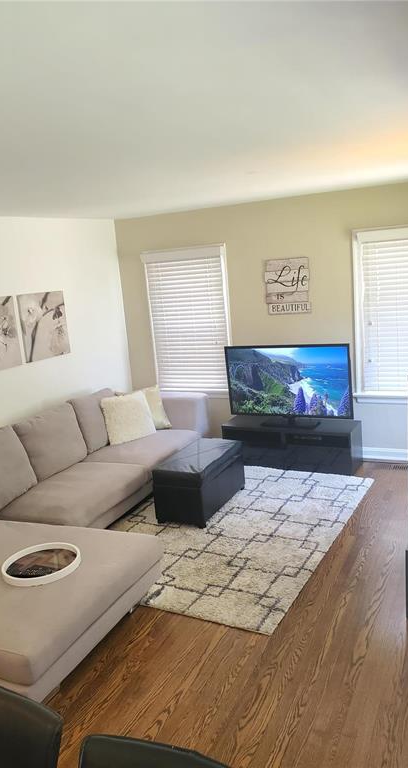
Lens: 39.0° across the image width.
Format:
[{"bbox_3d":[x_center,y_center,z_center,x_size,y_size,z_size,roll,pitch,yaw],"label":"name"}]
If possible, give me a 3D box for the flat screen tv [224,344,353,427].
[{"bbox_3d":[0.775,0.015,5.264,1.160,0.740,0.200,1,13,26],"label":"flat screen tv"}]

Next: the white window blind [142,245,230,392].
[{"bbox_3d":[-0.190,-0.624,5.835,0.880,1.430,0.080,2,14,29],"label":"white window blind"}]

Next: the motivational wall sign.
[{"bbox_3d":[0.768,-0.891,5.264,0.440,0.520,0.025,2,14,29],"label":"motivational wall sign"}]

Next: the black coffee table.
[{"bbox_3d":[-0.012,0.764,4.586,0.405,0.430,0.760,1,13,26],"label":"black coffee table"}]

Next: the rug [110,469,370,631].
[{"bbox_3d":[0.184,1.019,4.309,1.640,0.020,2.240,2,14,28],"label":"rug"}]

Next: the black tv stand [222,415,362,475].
[{"bbox_3d":[0.813,0.553,5.399,1.220,0.375,0.390,1,13,26],"label":"black tv stand"}]

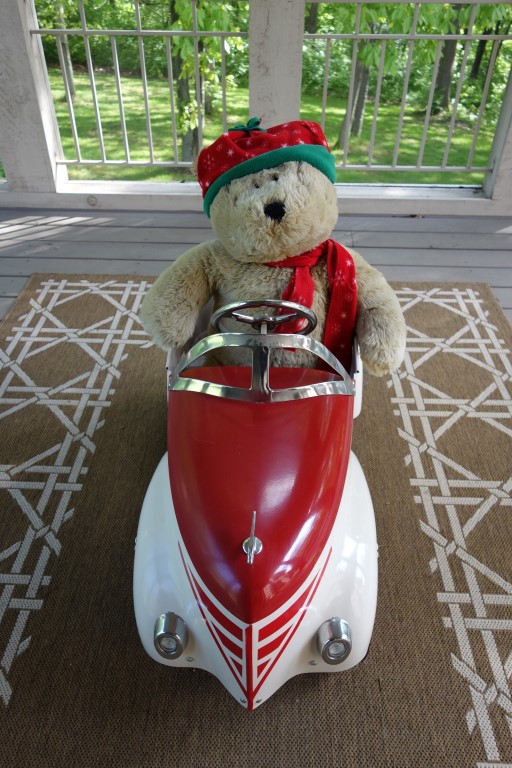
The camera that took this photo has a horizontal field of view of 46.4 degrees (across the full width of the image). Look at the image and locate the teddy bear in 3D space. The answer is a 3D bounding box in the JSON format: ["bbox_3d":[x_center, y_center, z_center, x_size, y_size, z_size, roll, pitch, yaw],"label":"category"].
[{"bbox_3d":[0.036,-0.212,1.182,0.550,0.540,0.390,1,38,1],"label":"teddy bear"}]

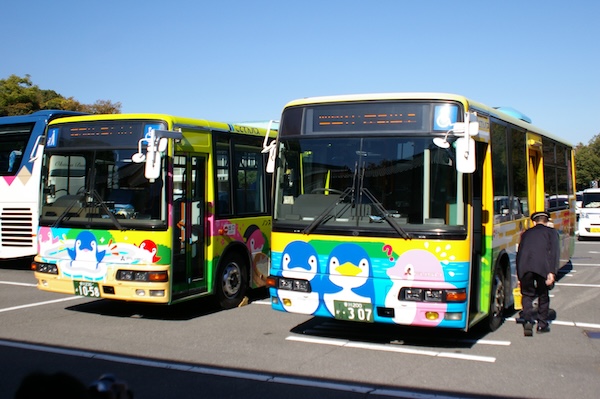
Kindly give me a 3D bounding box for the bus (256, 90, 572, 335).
[{"bbox_3d":[2.592,0.088,11.246,2.400,2.860,8.550,1,1,28],"label":"bus"}]

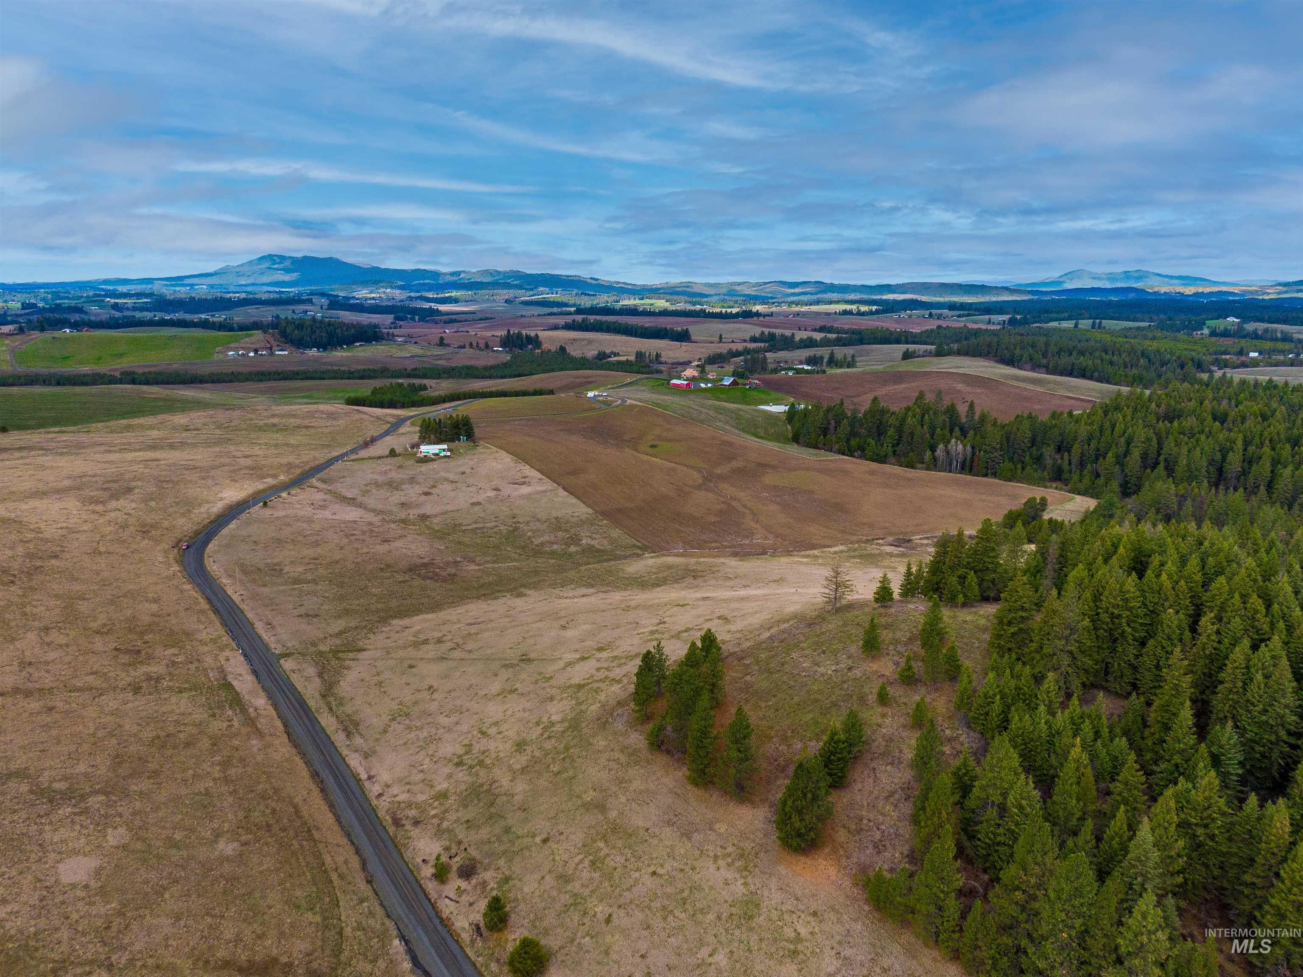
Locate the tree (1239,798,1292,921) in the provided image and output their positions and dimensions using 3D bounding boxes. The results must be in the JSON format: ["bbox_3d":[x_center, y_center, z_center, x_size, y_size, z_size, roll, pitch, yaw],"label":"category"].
[{"bbox_3d":[107.930,65.180,157.730,7.470,24.640,7.470,0,12,0],"label":"tree"}]

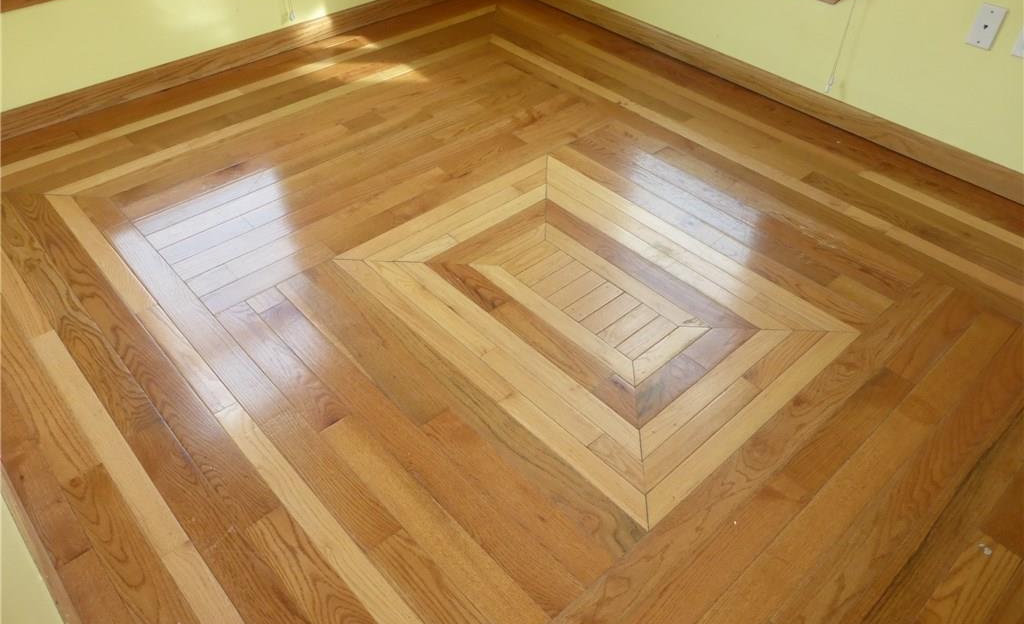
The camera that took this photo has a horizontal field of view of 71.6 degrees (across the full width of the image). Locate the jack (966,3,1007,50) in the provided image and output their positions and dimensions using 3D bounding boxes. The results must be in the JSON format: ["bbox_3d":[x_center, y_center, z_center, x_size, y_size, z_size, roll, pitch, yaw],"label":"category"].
[{"bbox_3d":[1.344,-0.808,2.011,0.007,0.114,0.070,-32,52,-30],"label":"jack"}]

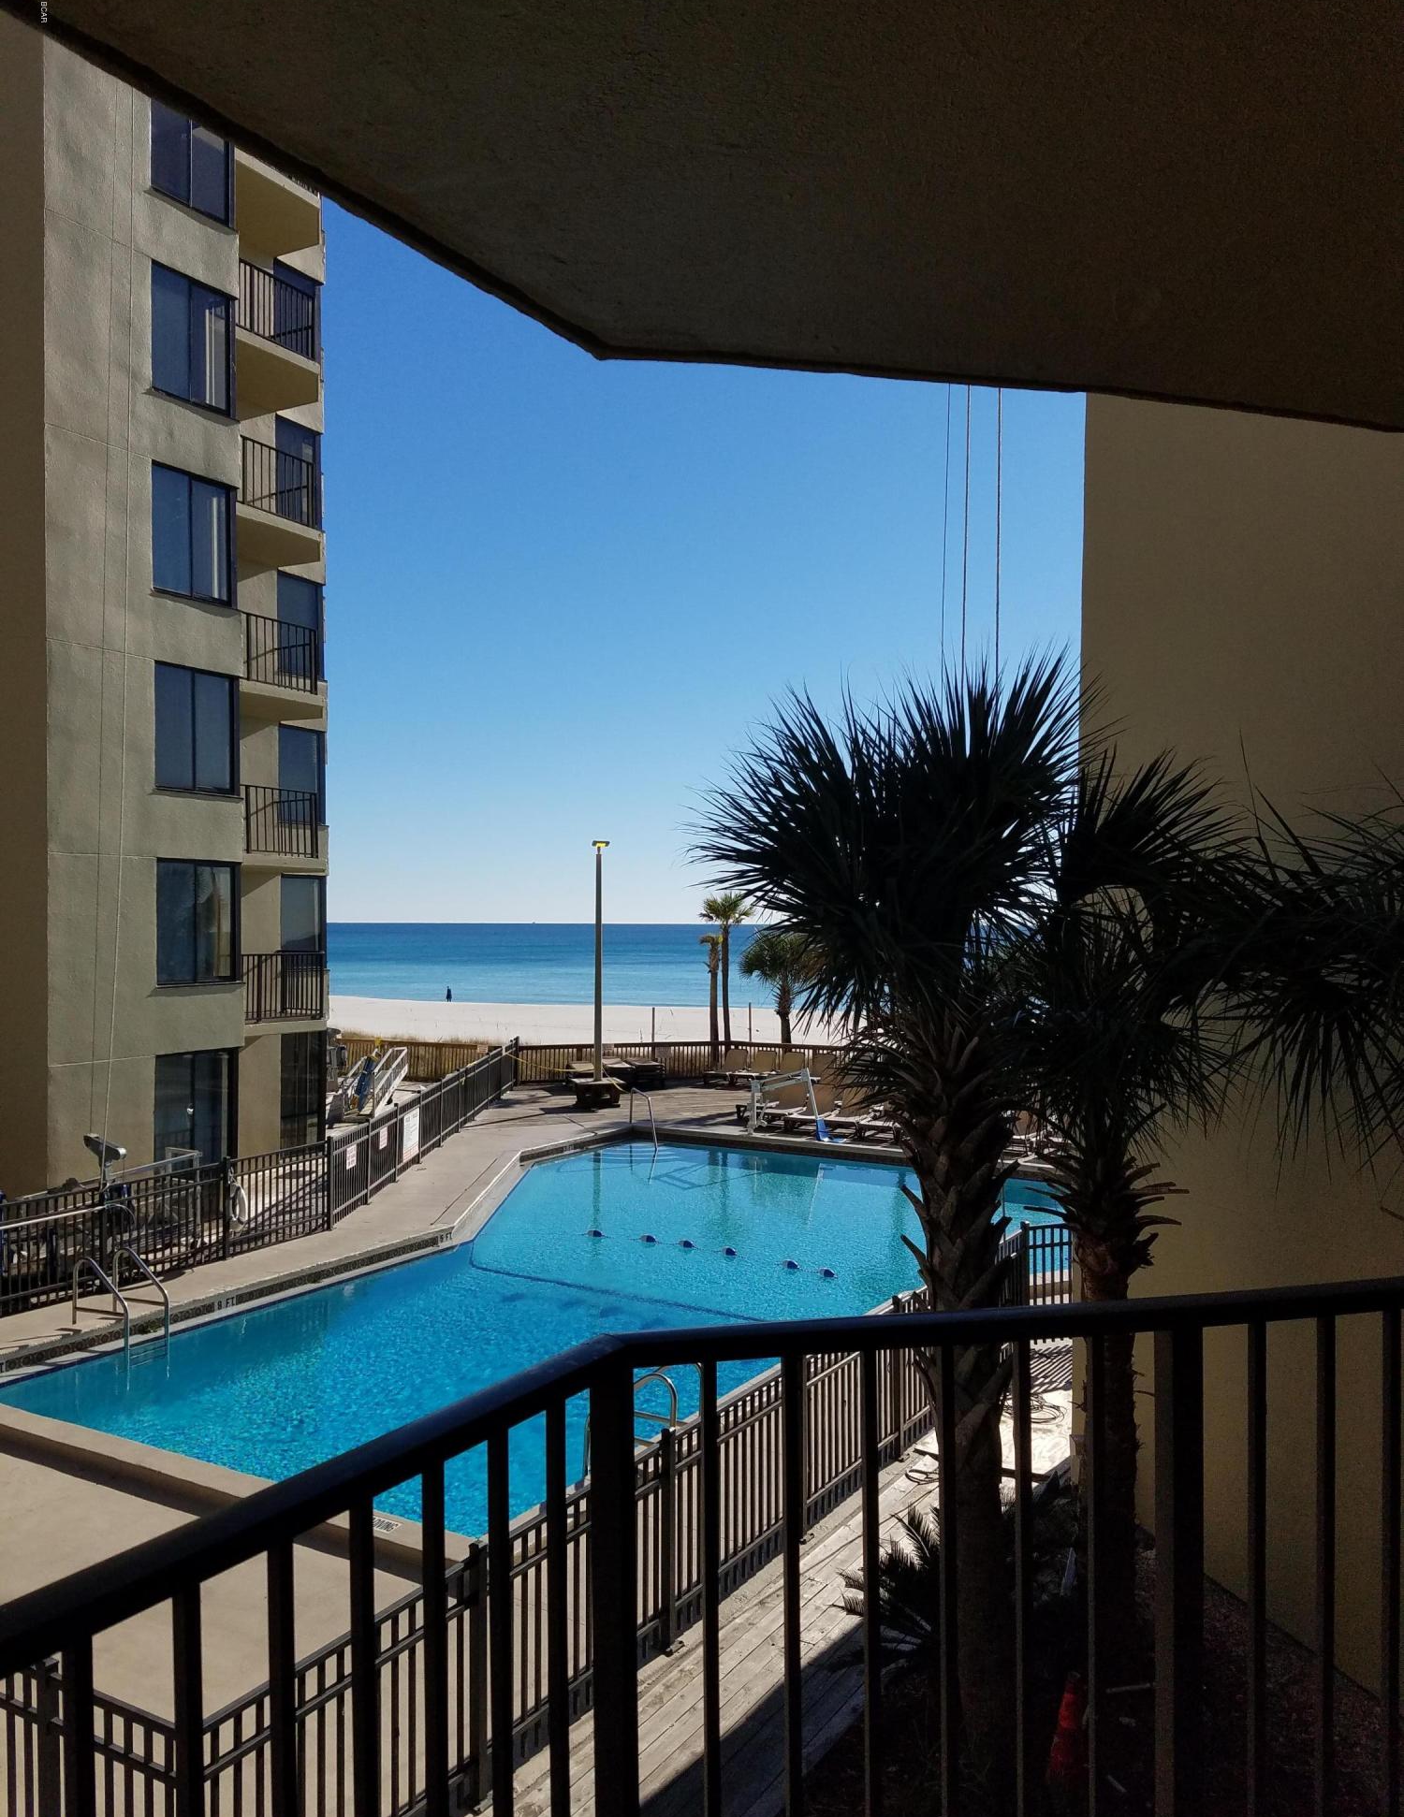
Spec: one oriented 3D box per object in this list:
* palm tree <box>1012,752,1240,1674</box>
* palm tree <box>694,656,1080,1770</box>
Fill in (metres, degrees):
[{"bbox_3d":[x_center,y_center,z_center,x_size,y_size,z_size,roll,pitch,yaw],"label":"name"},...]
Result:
[{"bbox_3d":[2.450,1.740,8.150,1.500,5.300,1.500,0,-1,0],"label":"palm tree"},{"bbox_3d":[1.020,1.550,7.150,2.100,5.640,2.100,0,-1,0],"label":"palm tree"}]

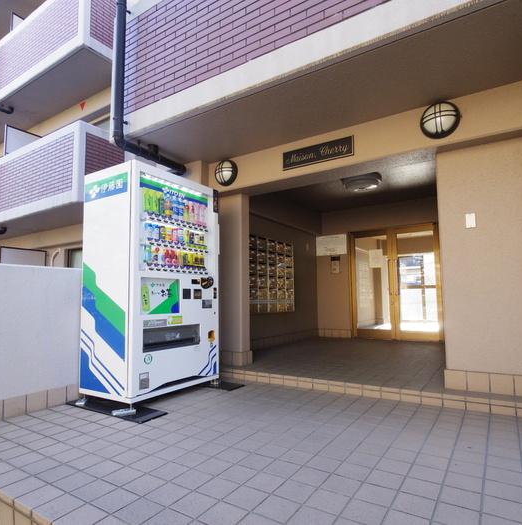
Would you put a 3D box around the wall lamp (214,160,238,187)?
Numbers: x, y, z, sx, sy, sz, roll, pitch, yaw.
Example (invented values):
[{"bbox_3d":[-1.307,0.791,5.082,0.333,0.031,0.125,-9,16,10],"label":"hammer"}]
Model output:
[{"bbox_3d":[-0.390,-0.979,3.742,0.280,0.280,0.105,-4,-6,31],"label":"wall lamp"}]

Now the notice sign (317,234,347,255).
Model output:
[{"bbox_3d":[1.224,-0.295,5.985,0.540,0.340,0.020,-4,-6,31],"label":"notice sign"}]

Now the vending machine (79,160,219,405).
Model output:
[{"bbox_3d":[-0.966,0.185,3.169,0.650,1.860,1.020,-4,-6,31],"label":"vending machine"}]

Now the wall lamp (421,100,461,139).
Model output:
[{"bbox_3d":[1.393,-1.117,2.672,0.280,0.280,0.105,-4,-6,31],"label":"wall lamp"}]

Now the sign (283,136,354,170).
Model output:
[{"bbox_3d":[0.523,-1.022,3.237,0.710,0.180,0.025,-4,-6,31],"label":"sign"}]

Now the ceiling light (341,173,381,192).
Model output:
[{"bbox_3d":[1.281,-0.975,4.365,0.490,0.150,0.490,-4,-6,31],"label":"ceiling light"}]

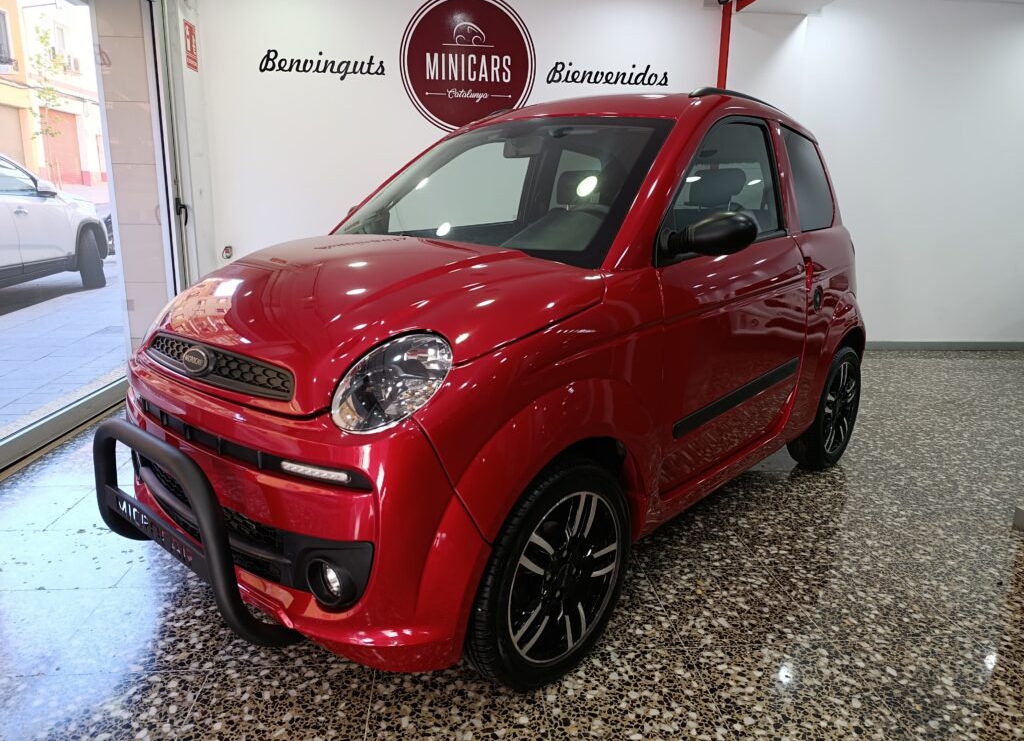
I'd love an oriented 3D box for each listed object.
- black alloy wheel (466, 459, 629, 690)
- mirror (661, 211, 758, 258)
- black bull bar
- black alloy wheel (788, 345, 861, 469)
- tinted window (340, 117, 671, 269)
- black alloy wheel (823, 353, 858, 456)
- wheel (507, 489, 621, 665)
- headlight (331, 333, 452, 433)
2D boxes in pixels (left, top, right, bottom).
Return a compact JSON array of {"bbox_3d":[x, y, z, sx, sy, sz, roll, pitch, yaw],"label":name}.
[{"bbox_3d":[0.083,0.474,1.650,0.150,0.548,0.548,13,18,41],"label":"black alloy wheel"},{"bbox_3d":[0.518,-0.347,1.752,0.210,0.125,0.150,13,18,41],"label":"mirror"},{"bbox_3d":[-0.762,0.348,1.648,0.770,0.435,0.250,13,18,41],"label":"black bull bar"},{"bbox_3d":[1.388,0.154,3.036,0.150,0.548,0.548,13,18,41],"label":"black alloy wheel"},{"bbox_3d":[-0.103,-0.587,2.146,1.180,0.120,0.670,13,58,41],"label":"tinted window"},{"bbox_3d":[1.403,0.157,3.022,0.120,0.412,0.412,13,18,41],"label":"black alloy wheel"},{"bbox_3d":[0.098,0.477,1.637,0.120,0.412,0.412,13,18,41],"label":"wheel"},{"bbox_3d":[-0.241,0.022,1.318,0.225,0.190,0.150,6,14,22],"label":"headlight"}]

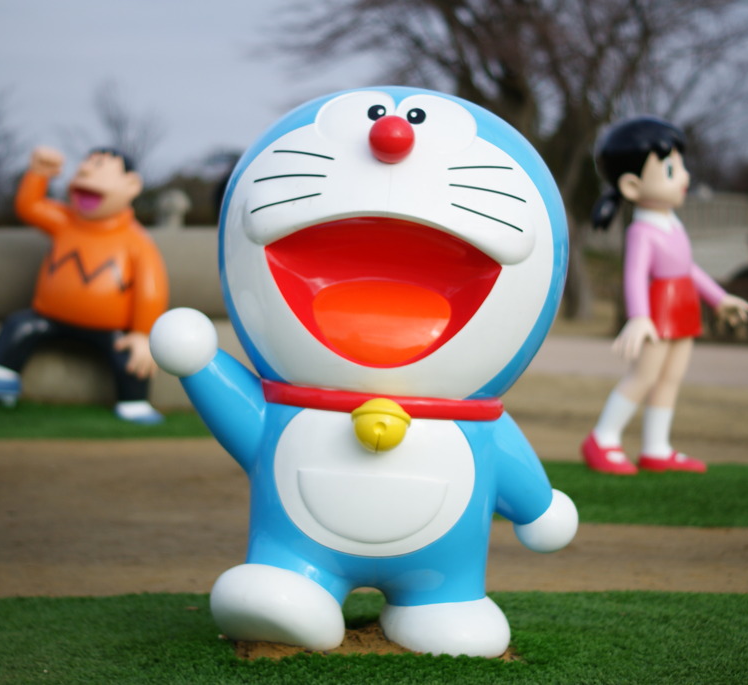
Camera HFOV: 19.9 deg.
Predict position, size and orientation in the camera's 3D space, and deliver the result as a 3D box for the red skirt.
[{"bbox_3d":[1.192,-0.139,8.504,0.220,0.245,0.260,2,3,30],"label":"red skirt"}]

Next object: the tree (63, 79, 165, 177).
[{"bbox_3d":[-6.954,-4.476,56.846,2.830,5.020,2.830,0,3,0],"label":"tree"}]

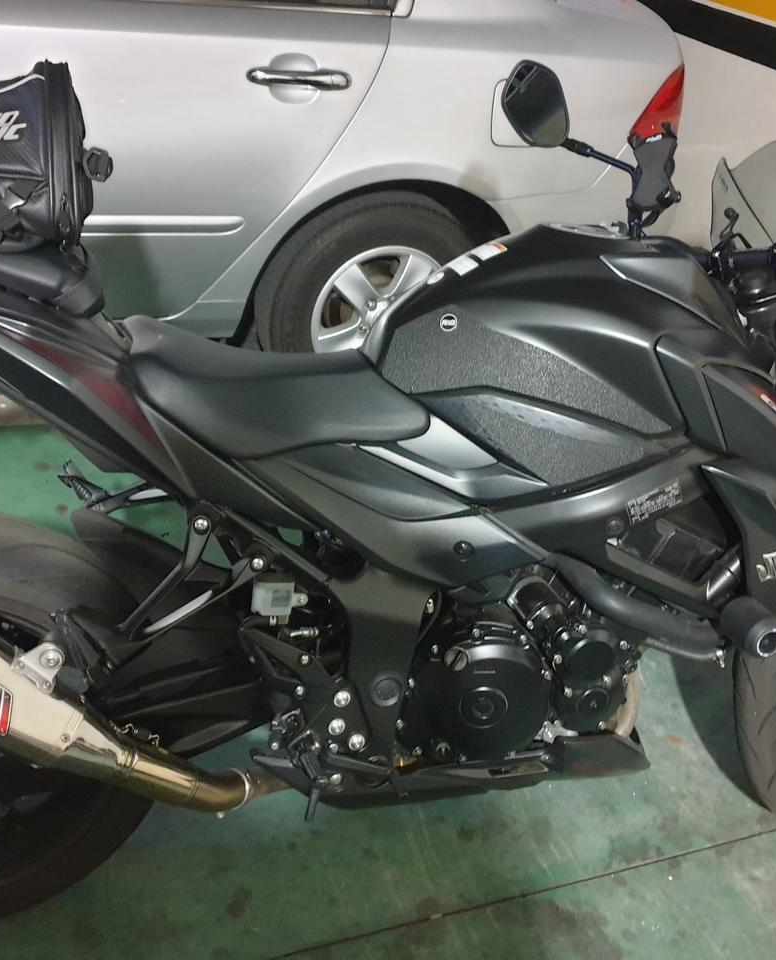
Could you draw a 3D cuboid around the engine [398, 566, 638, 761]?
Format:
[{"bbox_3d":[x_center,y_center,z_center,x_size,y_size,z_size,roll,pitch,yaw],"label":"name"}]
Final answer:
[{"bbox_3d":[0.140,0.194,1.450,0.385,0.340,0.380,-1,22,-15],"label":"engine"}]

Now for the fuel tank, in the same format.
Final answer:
[{"bbox_3d":[0.200,-0.176,1.335,0.500,0.320,0.364,-1,22,-15],"label":"fuel tank"}]

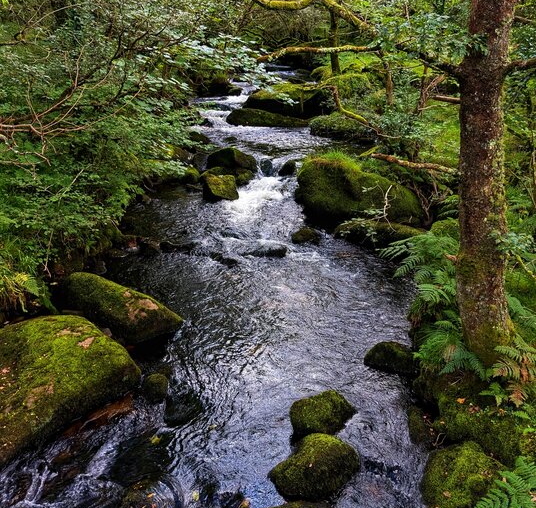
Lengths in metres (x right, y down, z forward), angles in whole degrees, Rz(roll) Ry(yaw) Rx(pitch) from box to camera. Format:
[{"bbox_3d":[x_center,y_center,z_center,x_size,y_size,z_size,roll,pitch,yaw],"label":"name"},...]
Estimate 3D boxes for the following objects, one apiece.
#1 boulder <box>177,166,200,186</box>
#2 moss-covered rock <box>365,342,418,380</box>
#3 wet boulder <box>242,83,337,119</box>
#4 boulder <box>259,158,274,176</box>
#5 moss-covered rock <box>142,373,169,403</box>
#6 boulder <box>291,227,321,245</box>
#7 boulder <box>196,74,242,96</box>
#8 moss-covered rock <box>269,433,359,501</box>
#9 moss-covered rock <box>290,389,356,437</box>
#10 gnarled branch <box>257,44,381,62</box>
[{"bbox_3d":[-1.754,-1.725,12.255,0.515,0.429,0.438,0,21,0],"label":"boulder"},{"bbox_3d":[1.204,1.005,5.448,0.492,0.255,0.394,0,22,0],"label":"moss-covered rock"},{"bbox_3d":[0.683,-4.874,17.805,2.873,1.079,2.155,0,21,0],"label":"wet boulder"},{"bbox_3d":[-0.030,-1.736,10.950,0.316,0.314,0.316,0,22,0],"label":"boulder"},{"bbox_3d":[-1.044,1.234,5.151,0.228,0.259,0.205,0,21,0],"label":"moss-covered rock"},{"bbox_3d":[0.617,-0.313,9.151,0.491,0.287,0.393,0,21,0],"label":"boulder"},{"bbox_3d":[-1.905,-6.499,21.420,1.677,0.831,1.426,0,21,0],"label":"boulder"},{"bbox_3d":[0.339,1.525,4.125,0.667,0.283,0.467,-6,23,-14],"label":"moss-covered rock"},{"bbox_3d":[0.474,1.358,4.836,0.552,0.304,0.414,0,21,0],"label":"moss-covered rock"},{"bbox_3d":[0.408,-1.628,4.500,1.000,0.150,0.200,0,22,0],"label":"gnarled branch"}]

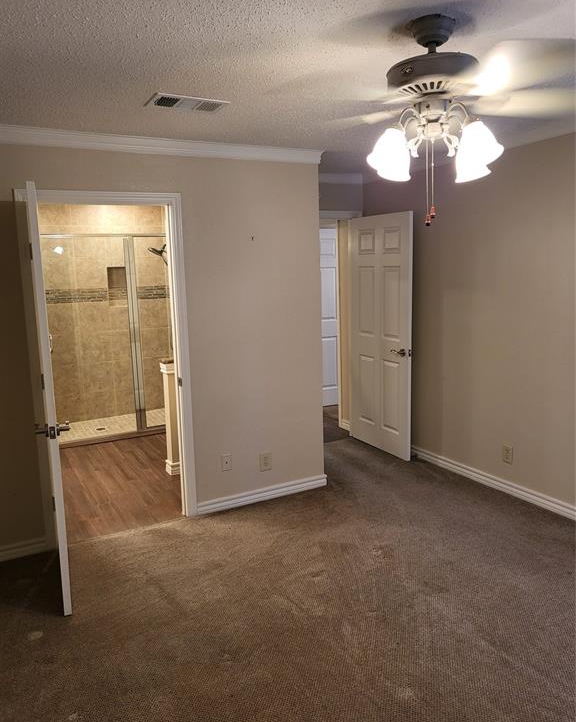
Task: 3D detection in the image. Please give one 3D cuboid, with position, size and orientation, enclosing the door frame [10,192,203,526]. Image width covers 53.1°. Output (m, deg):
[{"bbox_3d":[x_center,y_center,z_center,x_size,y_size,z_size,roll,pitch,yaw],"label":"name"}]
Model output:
[{"bbox_3d":[-1.094,0.042,3.616,0.955,2.116,0.130,-6,10,-27],"label":"door frame"}]

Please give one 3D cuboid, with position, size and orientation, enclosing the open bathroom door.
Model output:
[{"bbox_3d":[-1.245,0.173,2.993,0.037,2.018,0.815,-5,9,-23],"label":"open bathroom door"}]

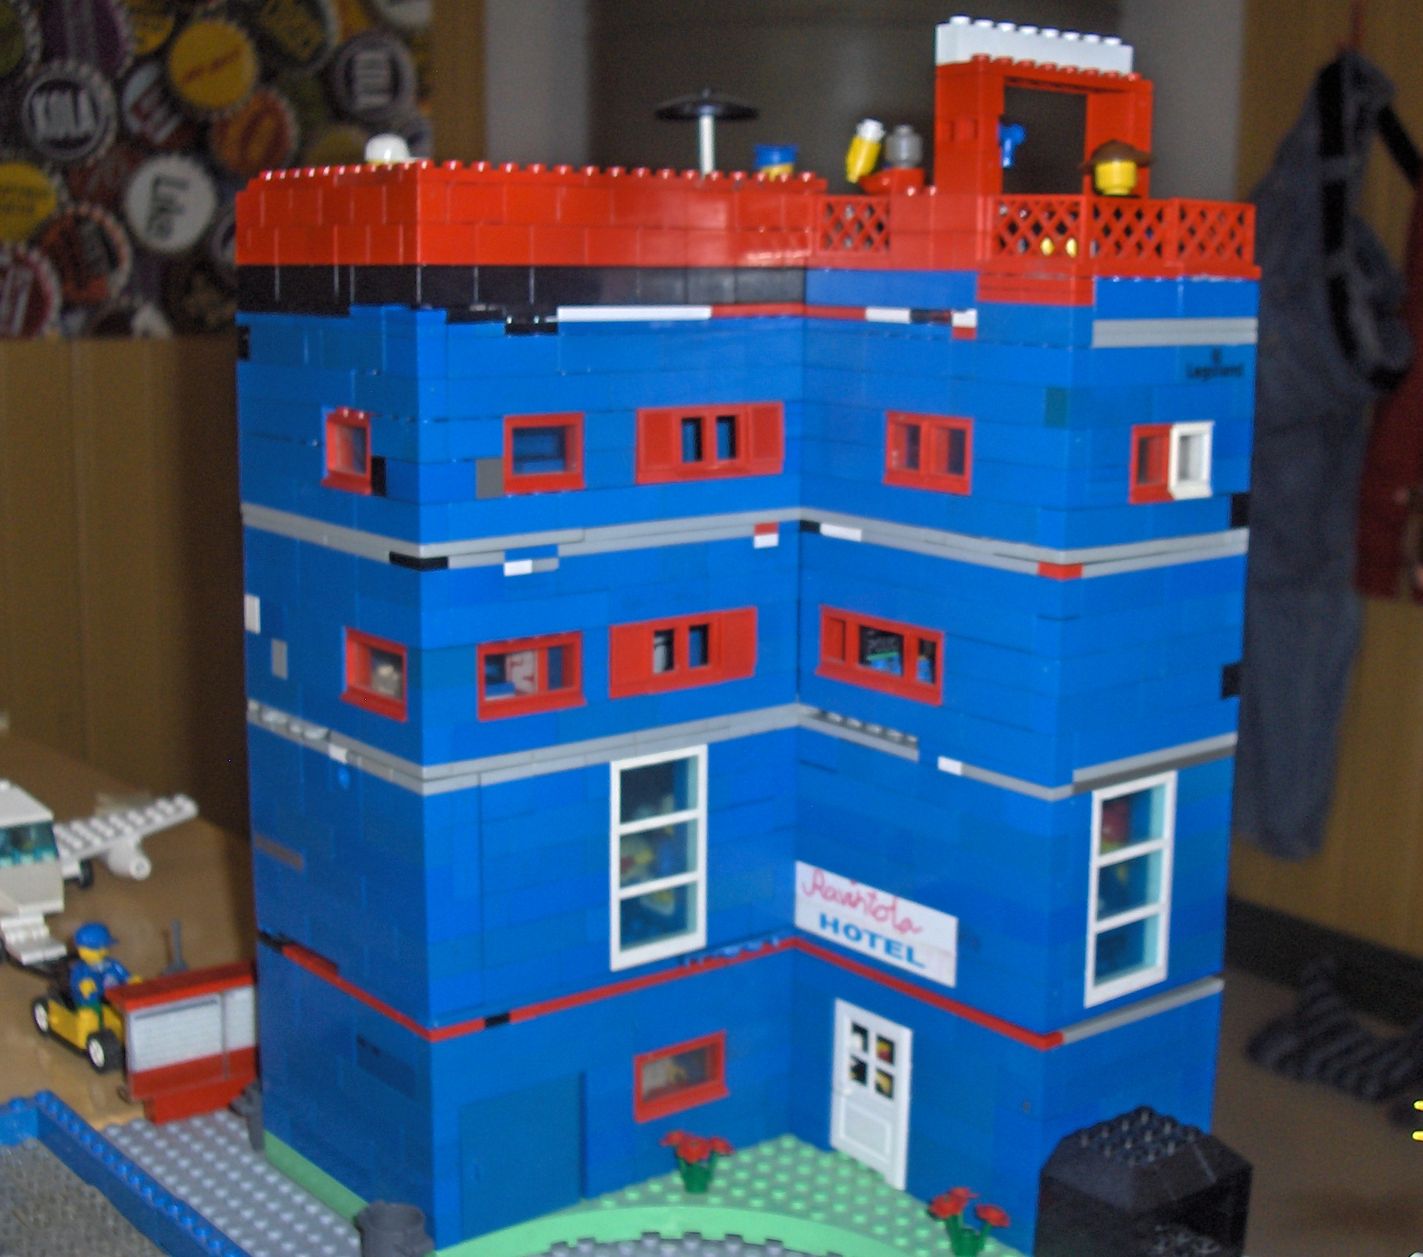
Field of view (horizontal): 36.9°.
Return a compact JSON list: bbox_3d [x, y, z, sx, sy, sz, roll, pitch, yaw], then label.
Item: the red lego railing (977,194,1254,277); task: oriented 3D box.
[{"bbox_3d":[0.103,-0.098,0.533,0.071,0.019,0.032,-8,14,-38],"label":"red lego railing"}]

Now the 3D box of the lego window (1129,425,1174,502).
[{"bbox_3d":[0.107,-0.042,0.531,0.016,0.020,0.009,-8,14,-38],"label":"lego window"}]

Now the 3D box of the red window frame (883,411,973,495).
[{"bbox_3d":[0.058,-0.046,0.547,0.009,0.020,0.032,-8,14,-38],"label":"red window frame"}]

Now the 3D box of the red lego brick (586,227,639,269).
[{"bbox_3d":[-0.027,-0.097,0.536,0.016,0.010,0.008,-8,14,-38],"label":"red lego brick"}]

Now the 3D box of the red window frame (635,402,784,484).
[{"bbox_3d":[-0.002,-0.049,0.563,0.049,0.019,0.009,-8,14,-37],"label":"red window frame"}]

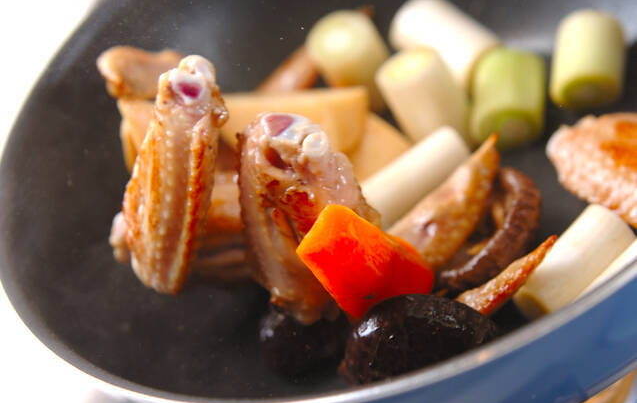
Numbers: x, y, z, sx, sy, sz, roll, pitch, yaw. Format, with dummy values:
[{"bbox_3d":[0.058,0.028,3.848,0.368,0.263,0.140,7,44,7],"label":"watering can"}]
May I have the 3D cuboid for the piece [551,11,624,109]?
[{"bbox_3d":[0.084,-0.044,0.577,0.021,0.021,0.025,13,62,-16],"label":"piece"}]

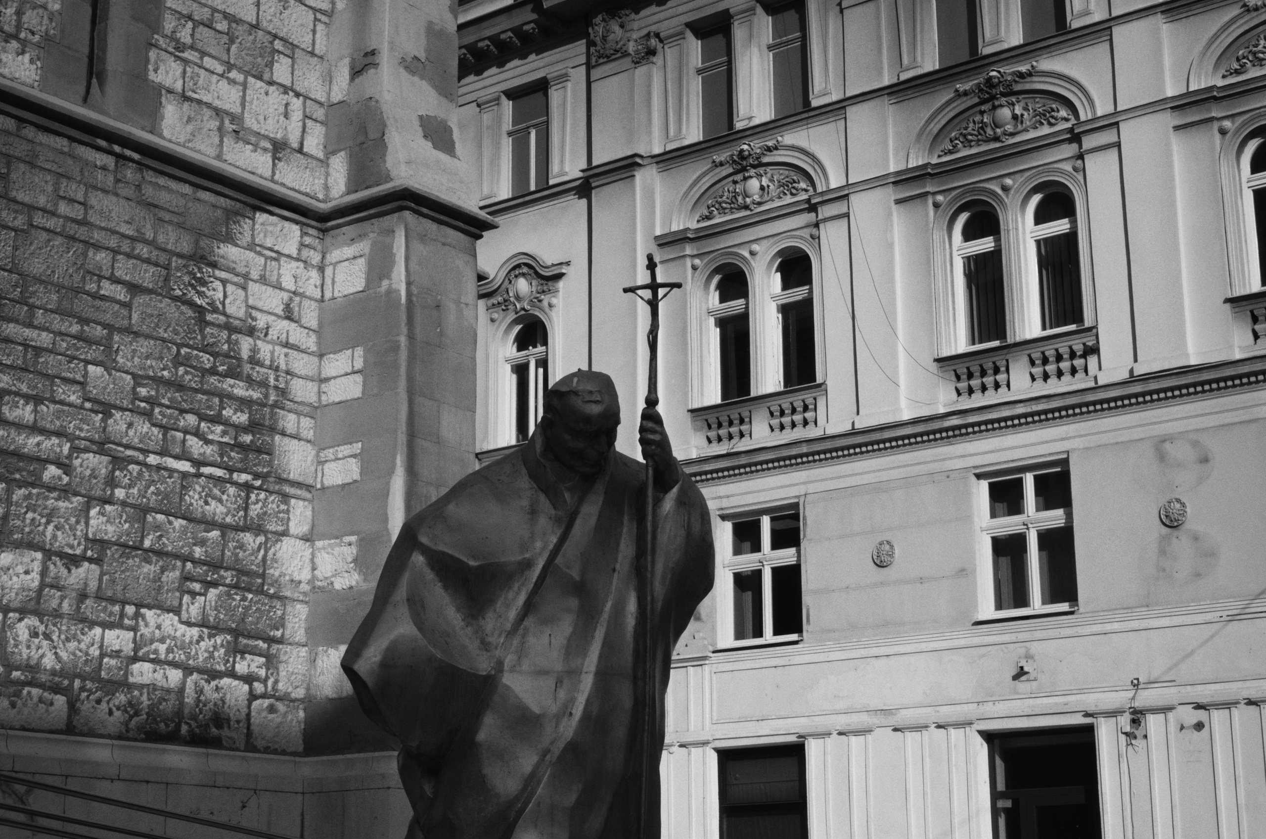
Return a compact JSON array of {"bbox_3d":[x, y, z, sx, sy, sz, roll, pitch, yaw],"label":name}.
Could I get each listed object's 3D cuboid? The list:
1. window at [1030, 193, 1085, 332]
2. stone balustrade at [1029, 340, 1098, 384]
[{"bbox_3d":[5.823,-2.180,25.728,0.793,2.018,0.180,-11,-17,35],"label":"window"},{"bbox_3d":[5.574,-0.683,24.223,0.872,0.458,0.170,-12,-19,35],"label":"stone balustrade"}]

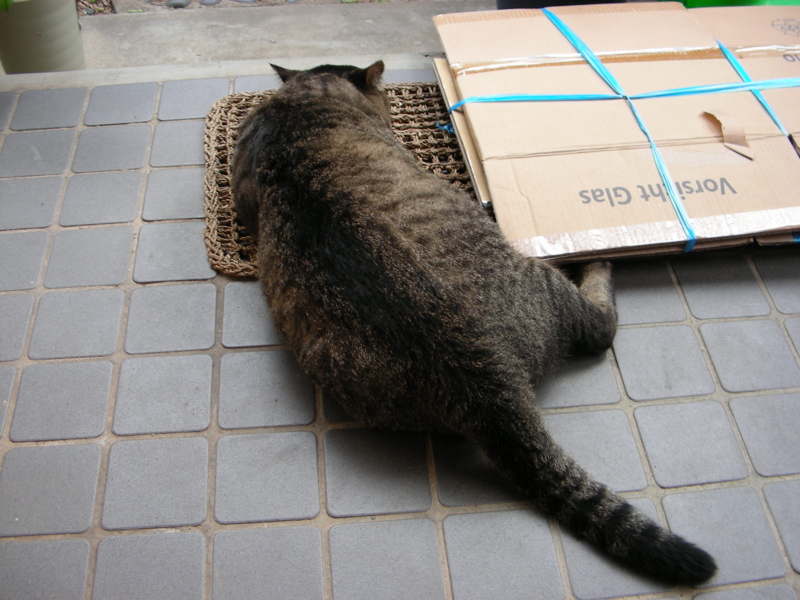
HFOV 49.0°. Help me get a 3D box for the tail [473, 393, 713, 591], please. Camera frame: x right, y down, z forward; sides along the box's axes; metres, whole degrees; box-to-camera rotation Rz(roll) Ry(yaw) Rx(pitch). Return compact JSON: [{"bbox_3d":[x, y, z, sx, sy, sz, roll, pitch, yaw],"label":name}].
[{"bbox_3d":[0.158,0.162,0.733,0.243,0.080,0.066,33,54,25],"label":"tail"}]

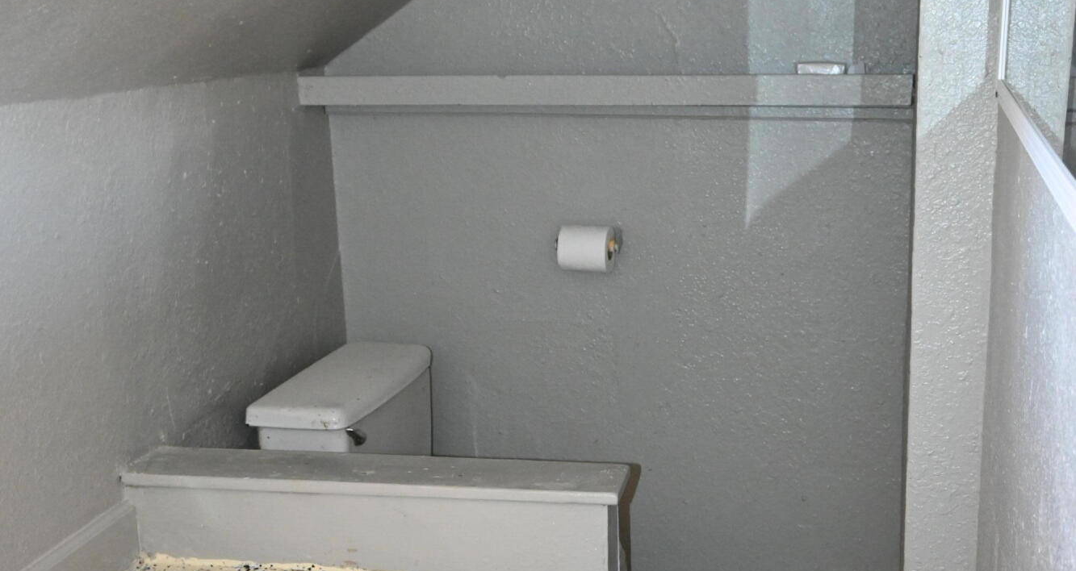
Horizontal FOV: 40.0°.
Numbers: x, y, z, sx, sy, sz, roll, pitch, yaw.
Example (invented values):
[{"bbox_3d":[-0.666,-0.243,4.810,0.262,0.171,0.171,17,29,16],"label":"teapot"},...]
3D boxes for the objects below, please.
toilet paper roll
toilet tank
[{"bbox_3d":[0.110,-0.083,3.310,0.141,0.109,0.112,2,13,14],"label":"toilet paper roll"},{"bbox_3d":[-0.421,0.374,3.312,0.235,0.355,0.525,2,13,14],"label":"toilet tank"}]

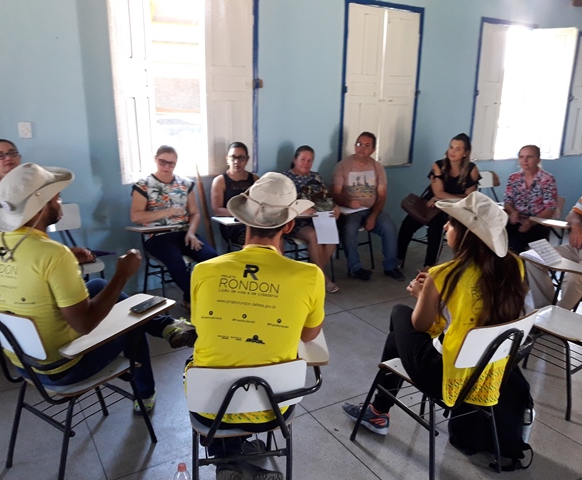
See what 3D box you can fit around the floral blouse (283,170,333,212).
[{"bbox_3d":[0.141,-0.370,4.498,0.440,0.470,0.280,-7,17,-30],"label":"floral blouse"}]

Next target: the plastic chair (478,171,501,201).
[{"bbox_3d":[2.454,-0.322,6.054,0.500,0.820,0.570,-8,17,-32],"label":"plastic chair"}]

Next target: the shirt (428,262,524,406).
[{"bbox_3d":[0.769,0.378,2.133,0.410,0.580,0.280,-6,16,-25],"label":"shirt"}]

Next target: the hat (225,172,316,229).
[{"bbox_3d":[-0.069,-0.140,1.788,0.280,0.160,0.360,7,32,21],"label":"hat"}]

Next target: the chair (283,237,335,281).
[{"bbox_3d":[0.097,0.004,4.567,0.550,0.790,0.610,-7,17,-30],"label":"chair"}]

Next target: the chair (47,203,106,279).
[{"bbox_3d":[-1.635,0.195,3.692,0.550,0.790,0.610,-9,18,-35],"label":"chair"}]

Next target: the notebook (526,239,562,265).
[{"bbox_3d":[1.489,0.071,3.036,0.190,0.050,0.200,-10,40,-37],"label":"notebook"}]

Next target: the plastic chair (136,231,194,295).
[{"bbox_3d":[-0.876,0.134,3.988,0.550,0.790,0.610,-7,16,-28],"label":"plastic chair"}]

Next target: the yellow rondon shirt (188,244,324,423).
[{"bbox_3d":[-0.106,0.325,1.828,0.450,0.620,0.340,1,14,0],"label":"yellow rondon shirt"}]

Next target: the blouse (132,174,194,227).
[{"bbox_3d":[-1.046,-0.255,4.231,0.450,0.540,0.270,-6,17,-26],"label":"blouse"}]

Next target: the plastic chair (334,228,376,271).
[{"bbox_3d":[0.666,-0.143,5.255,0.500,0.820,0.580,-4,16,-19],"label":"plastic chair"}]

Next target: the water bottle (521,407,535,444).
[{"bbox_3d":[1.127,0.863,2.459,0.062,0.200,0.062,1,15,0],"label":"water bottle"}]

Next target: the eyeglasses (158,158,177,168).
[{"bbox_3d":[-0.913,-0.585,3.803,0.140,0.045,0.135,2,15,-20],"label":"eyeglasses"}]

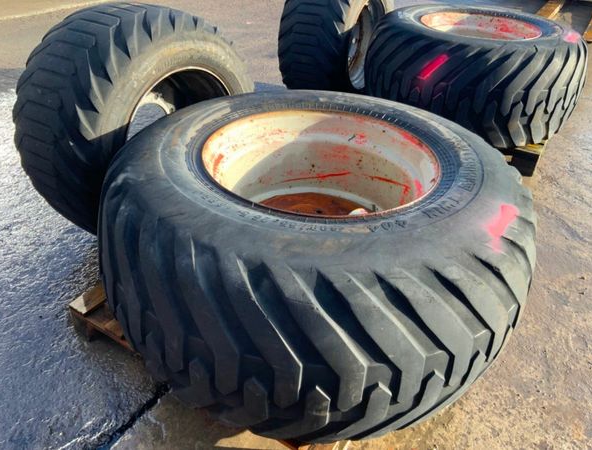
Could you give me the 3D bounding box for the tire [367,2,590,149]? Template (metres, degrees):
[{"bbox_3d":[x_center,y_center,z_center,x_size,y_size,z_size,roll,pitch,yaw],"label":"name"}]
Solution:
[{"bbox_3d":[1.108,-0.989,3.207,1.330,0.605,1.330,3,34,0],"label":"tire"}]

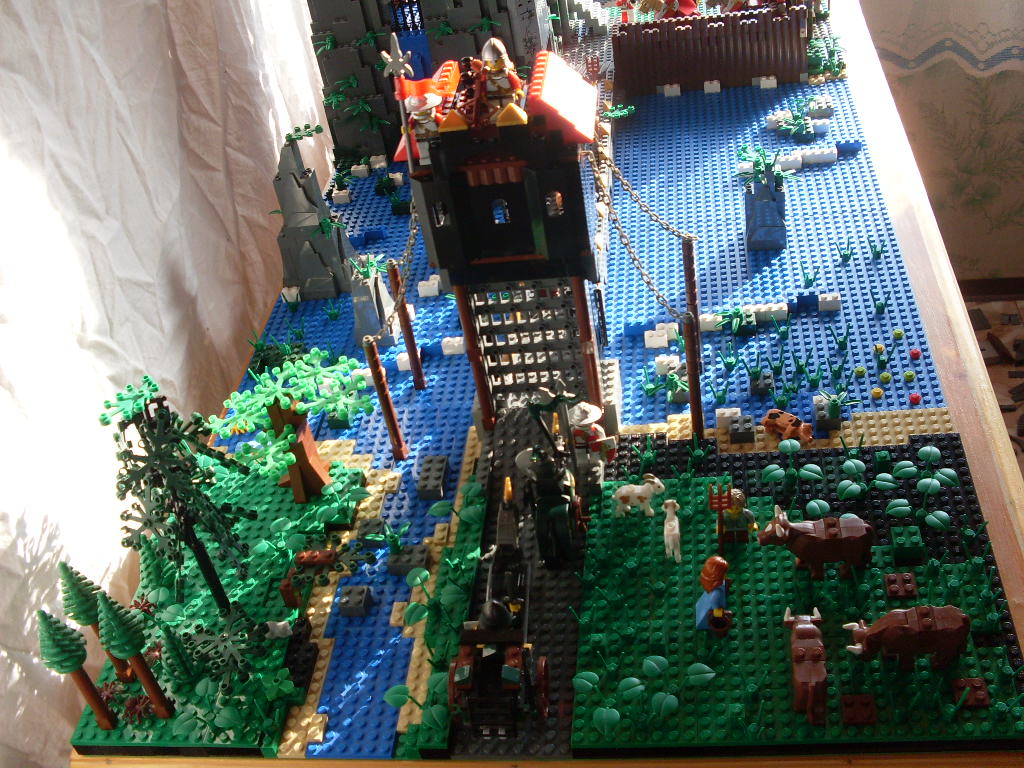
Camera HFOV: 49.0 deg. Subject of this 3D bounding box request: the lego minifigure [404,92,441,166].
[{"bbox_3d":[-0.049,-0.145,0.642,0.025,0.042,0.016,-3,39,10],"label":"lego minifigure"}]

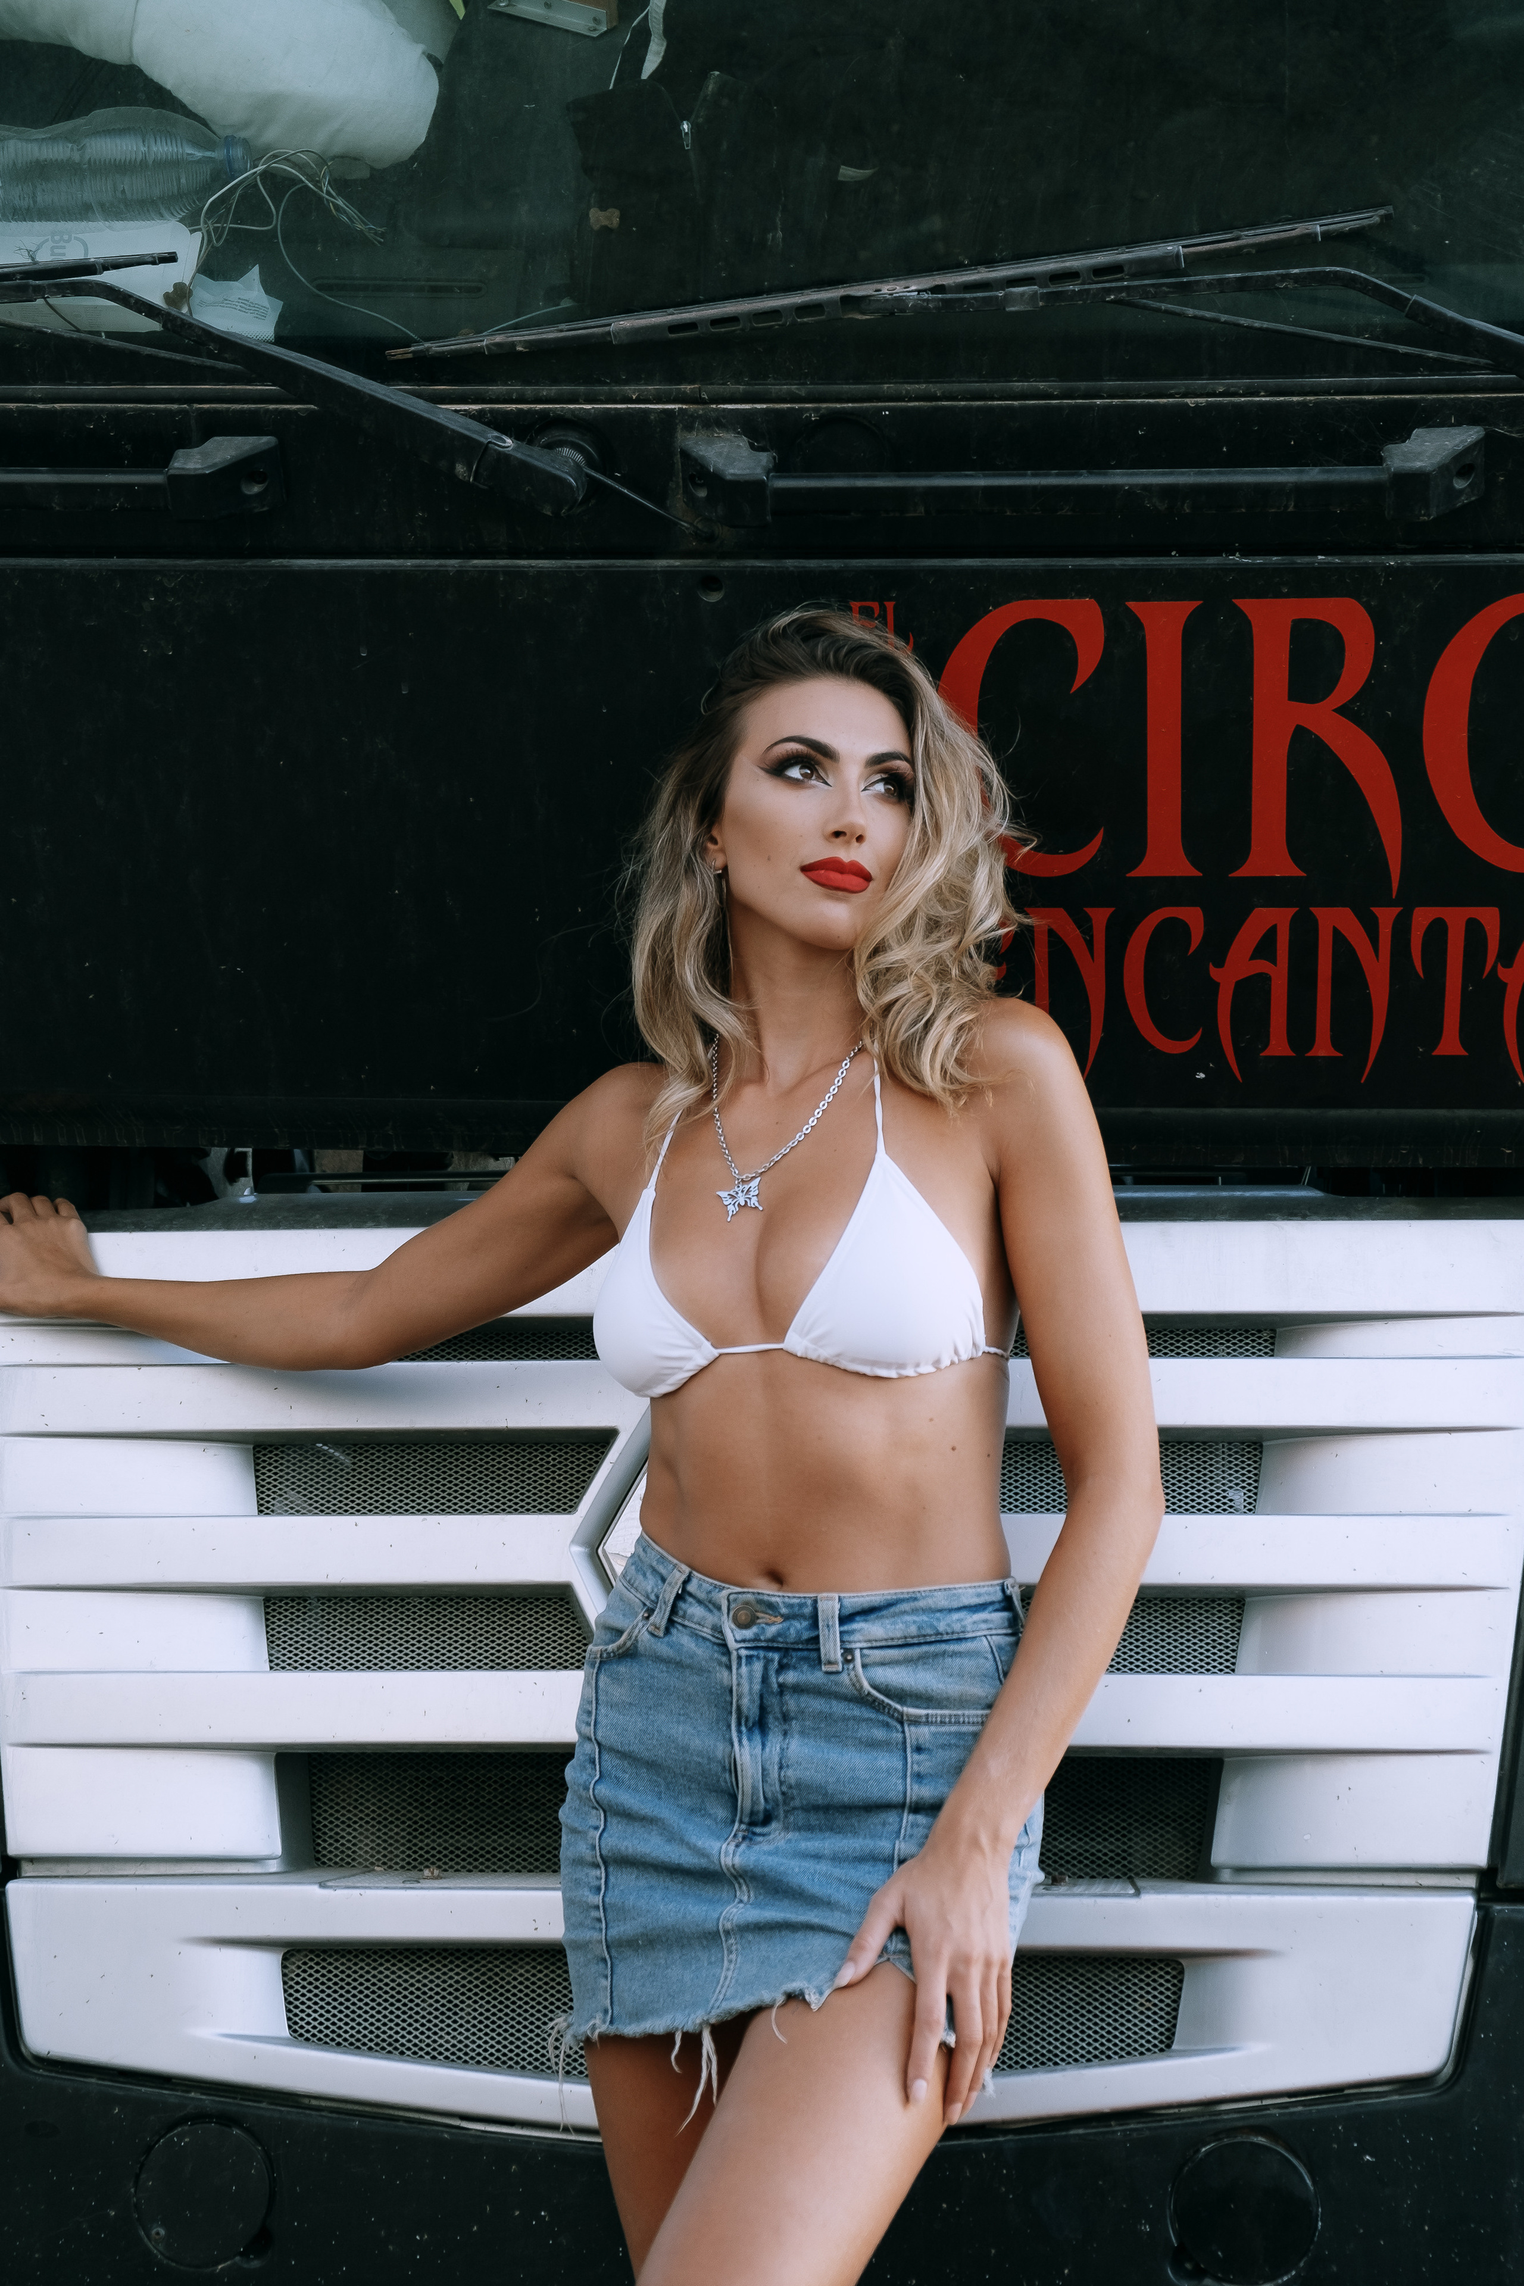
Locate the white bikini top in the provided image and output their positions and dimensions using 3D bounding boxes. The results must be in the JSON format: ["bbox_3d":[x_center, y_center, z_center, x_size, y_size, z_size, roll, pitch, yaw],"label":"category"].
[{"bbox_3d":[0.025,0.055,2.410,0.290,0.240,0.200,1,2,26],"label":"white bikini top"}]

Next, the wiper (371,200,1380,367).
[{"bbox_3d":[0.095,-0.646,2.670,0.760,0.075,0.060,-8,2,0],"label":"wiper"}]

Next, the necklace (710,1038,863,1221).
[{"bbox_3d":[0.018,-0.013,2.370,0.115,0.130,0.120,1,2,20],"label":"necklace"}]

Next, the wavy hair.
[{"bbox_3d":[0.045,-0.180,2.420,0.270,0.370,0.250,-1,2,-25],"label":"wavy hair"}]

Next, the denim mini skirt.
[{"bbox_3d":[0.028,0.445,2.450,0.350,0.350,0.250,1,2,24],"label":"denim mini skirt"}]

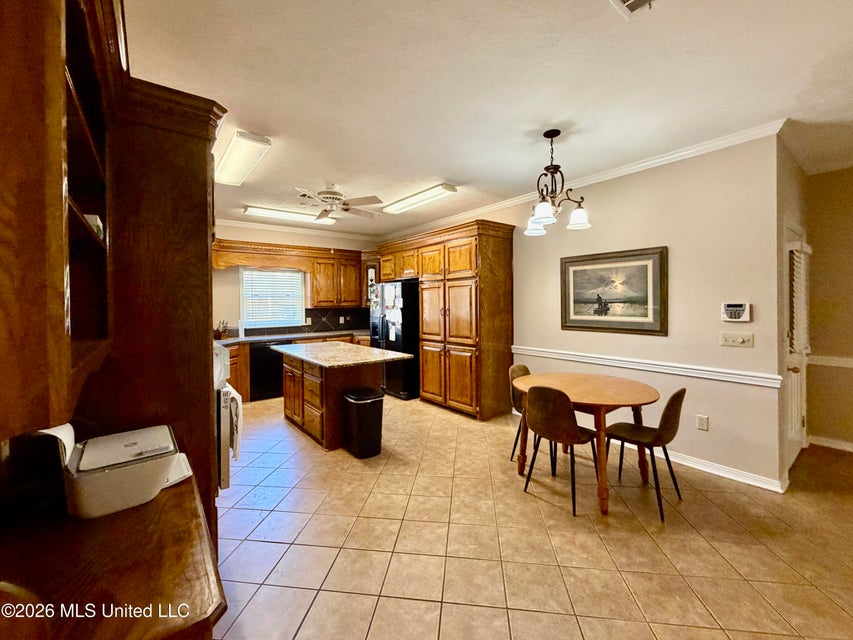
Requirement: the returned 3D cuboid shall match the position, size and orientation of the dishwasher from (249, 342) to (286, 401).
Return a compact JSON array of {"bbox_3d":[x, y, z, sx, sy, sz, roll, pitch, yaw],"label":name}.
[{"bbox_3d":[-2.516,0.765,5.494,0.598,0.878,0.554,-3,4,-38],"label":"dishwasher"}]

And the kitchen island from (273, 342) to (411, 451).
[{"bbox_3d":[-1.110,0.810,4.234,0.965,0.875,1.915,-3,4,-38],"label":"kitchen island"}]

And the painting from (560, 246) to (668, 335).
[{"bbox_3d":[1.809,-0.269,3.441,0.042,0.796,1.014,-3,4,-38],"label":"painting"}]

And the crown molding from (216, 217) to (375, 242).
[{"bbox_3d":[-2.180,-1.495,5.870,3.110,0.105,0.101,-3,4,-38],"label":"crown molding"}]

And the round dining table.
[{"bbox_3d":[1.259,0.907,2.784,1.025,0.763,1.025,-1,3,0],"label":"round dining table"}]

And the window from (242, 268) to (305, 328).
[{"bbox_3d":[-2.493,-0.353,5.712,0.994,0.943,0.086,-3,4,-38],"label":"window"}]

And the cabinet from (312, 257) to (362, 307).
[{"bbox_3d":[-1.663,-0.642,6.143,0.922,0.803,0.367,-3,4,-38],"label":"cabinet"}]

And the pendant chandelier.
[{"bbox_3d":[0.936,-1.049,2.594,0.554,0.730,0.554,-3,4,-38],"label":"pendant chandelier"}]

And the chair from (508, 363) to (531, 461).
[{"bbox_3d":[1.025,0.849,3.074,0.446,0.857,0.526,-3,4,-38],"label":"chair"}]

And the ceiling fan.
[{"bbox_3d":[-0.999,-1.298,3.643,1.296,0.288,1.296,-3,4,-38],"label":"ceiling fan"}]

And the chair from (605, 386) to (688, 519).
[{"bbox_3d":[1.560,0.868,2.487,0.446,0.864,0.526,-3,4,-38],"label":"chair"}]

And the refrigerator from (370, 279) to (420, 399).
[{"bbox_3d":[-0.364,0.280,5.645,0.727,1.778,0.943,-3,4,-38],"label":"refrigerator"}]

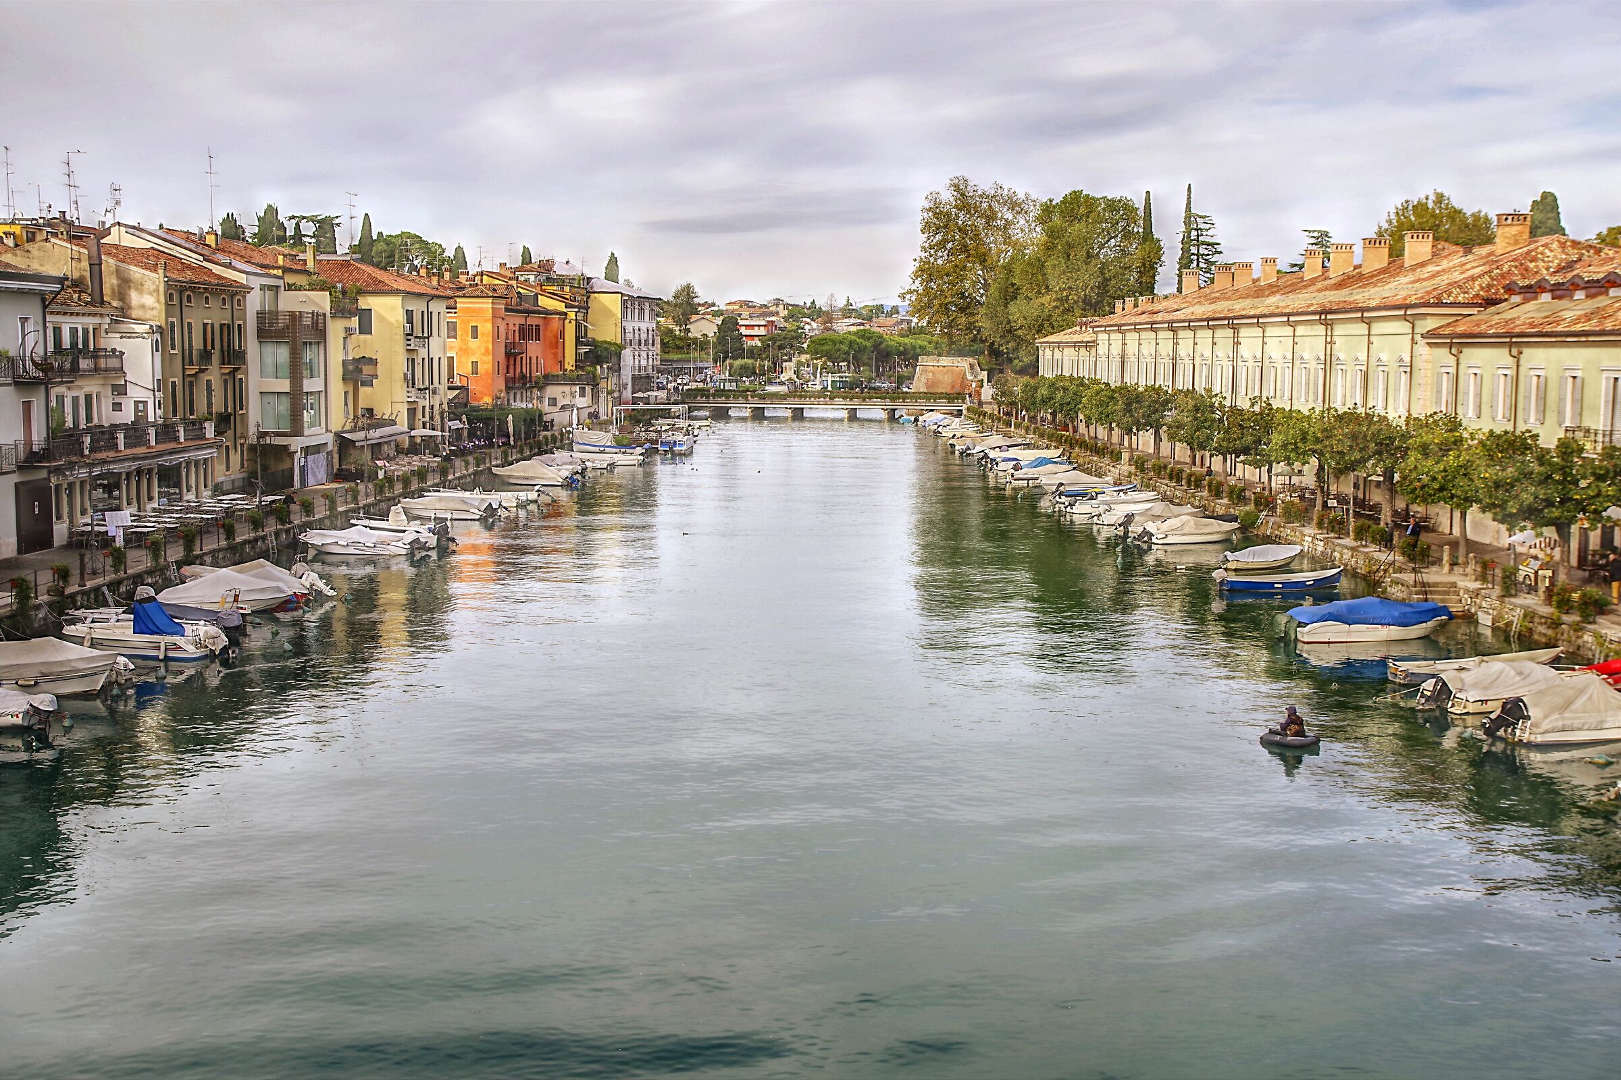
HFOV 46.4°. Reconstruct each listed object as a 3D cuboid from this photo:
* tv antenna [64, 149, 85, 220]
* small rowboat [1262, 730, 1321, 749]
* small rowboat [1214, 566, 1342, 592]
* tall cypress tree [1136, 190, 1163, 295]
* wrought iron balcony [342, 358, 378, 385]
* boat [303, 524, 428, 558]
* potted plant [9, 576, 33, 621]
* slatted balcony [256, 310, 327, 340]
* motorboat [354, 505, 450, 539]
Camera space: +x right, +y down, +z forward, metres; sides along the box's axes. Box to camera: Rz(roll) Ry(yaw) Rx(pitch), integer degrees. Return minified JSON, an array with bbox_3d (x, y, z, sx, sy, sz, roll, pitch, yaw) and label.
[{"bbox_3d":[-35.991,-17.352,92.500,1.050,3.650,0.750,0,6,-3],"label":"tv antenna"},{"bbox_3d":[11.805,4.864,46.450,1.400,0.380,1.050,1,6,8],"label":"small rowboat"},{"bbox_3d":[19.212,1.488,77.628,5.211,1.000,1.700,0,6,-5],"label":"small rowboat"},{"bbox_3d":[41.669,-29.107,233.427,3.000,28.043,3.000,1,6,0],"label":"tall cypress tree"},{"bbox_3d":[-28.138,-10.573,118.069,1.150,1.300,3.300,1,6,2],"label":"wrought iron balcony"},{"bbox_3d":[-20.599,-0.039,87.703,6.196,1.250,2.100,1,6,7],"label":"boat"},{"bbox_3d":[-25.728,1.920,61.614,0.800,1.400,0.750,1,6,0],"label":"potted plant"},{"bbox_3d":[-30.150,-12.439,110.340,2.300,1.650,5.600,1,6,2],"label":"slatted balcony"},{"bbox_3d":[-19.788,-0.690,91.635,5.526,1.750,2.100,2,6,18],"label":"motorboat"}]

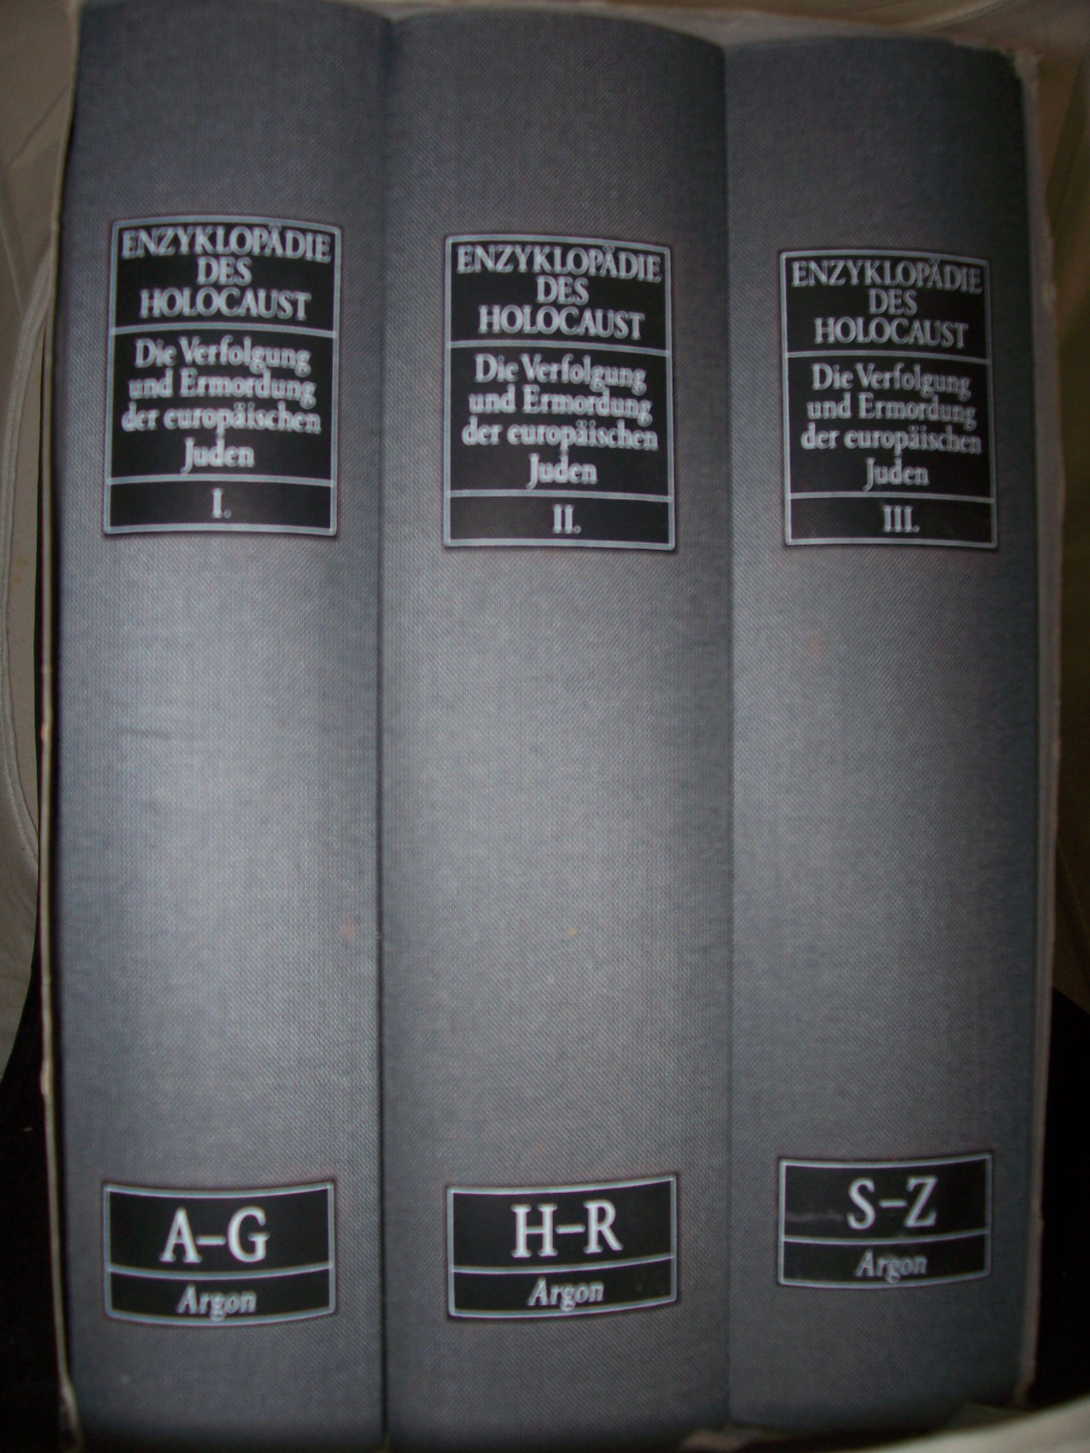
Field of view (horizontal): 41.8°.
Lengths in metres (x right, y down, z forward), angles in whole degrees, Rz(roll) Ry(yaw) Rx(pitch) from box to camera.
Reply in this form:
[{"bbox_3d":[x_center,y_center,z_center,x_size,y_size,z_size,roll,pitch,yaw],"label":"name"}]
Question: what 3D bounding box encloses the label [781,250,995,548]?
[{"bbox_3d":[0.064,-0.061,0.266,0.041,0.055,0.004,0,0,-7],"label":"label"}]

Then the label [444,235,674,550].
[{"bbox_3d":[0.003,-0.060,0.256,0.041,0.055,0.004,0,0,-8],"label":"label"}]

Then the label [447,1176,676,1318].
[{"bbox_3d":[0.003,0.093,0.256,0.041,0.023,0.004,0,0,-8],"label":"label"}]

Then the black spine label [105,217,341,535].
[{"bbox_3d":[-0.056,-0.061,0.249,0.041,0.055,0.004,0,0,-5],"label":"black spine label"}]

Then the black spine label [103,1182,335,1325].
[{"bbox_3d":[-0.057,0.092,0.249,0.041,0.023,0.004,0,0,-5],"label":"black spine label"}]

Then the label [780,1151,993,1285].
[{"bbox_3d":[0.064,0.092,0.266,0.041,0.023,0.004,0,0,-7],"label":"label"}]

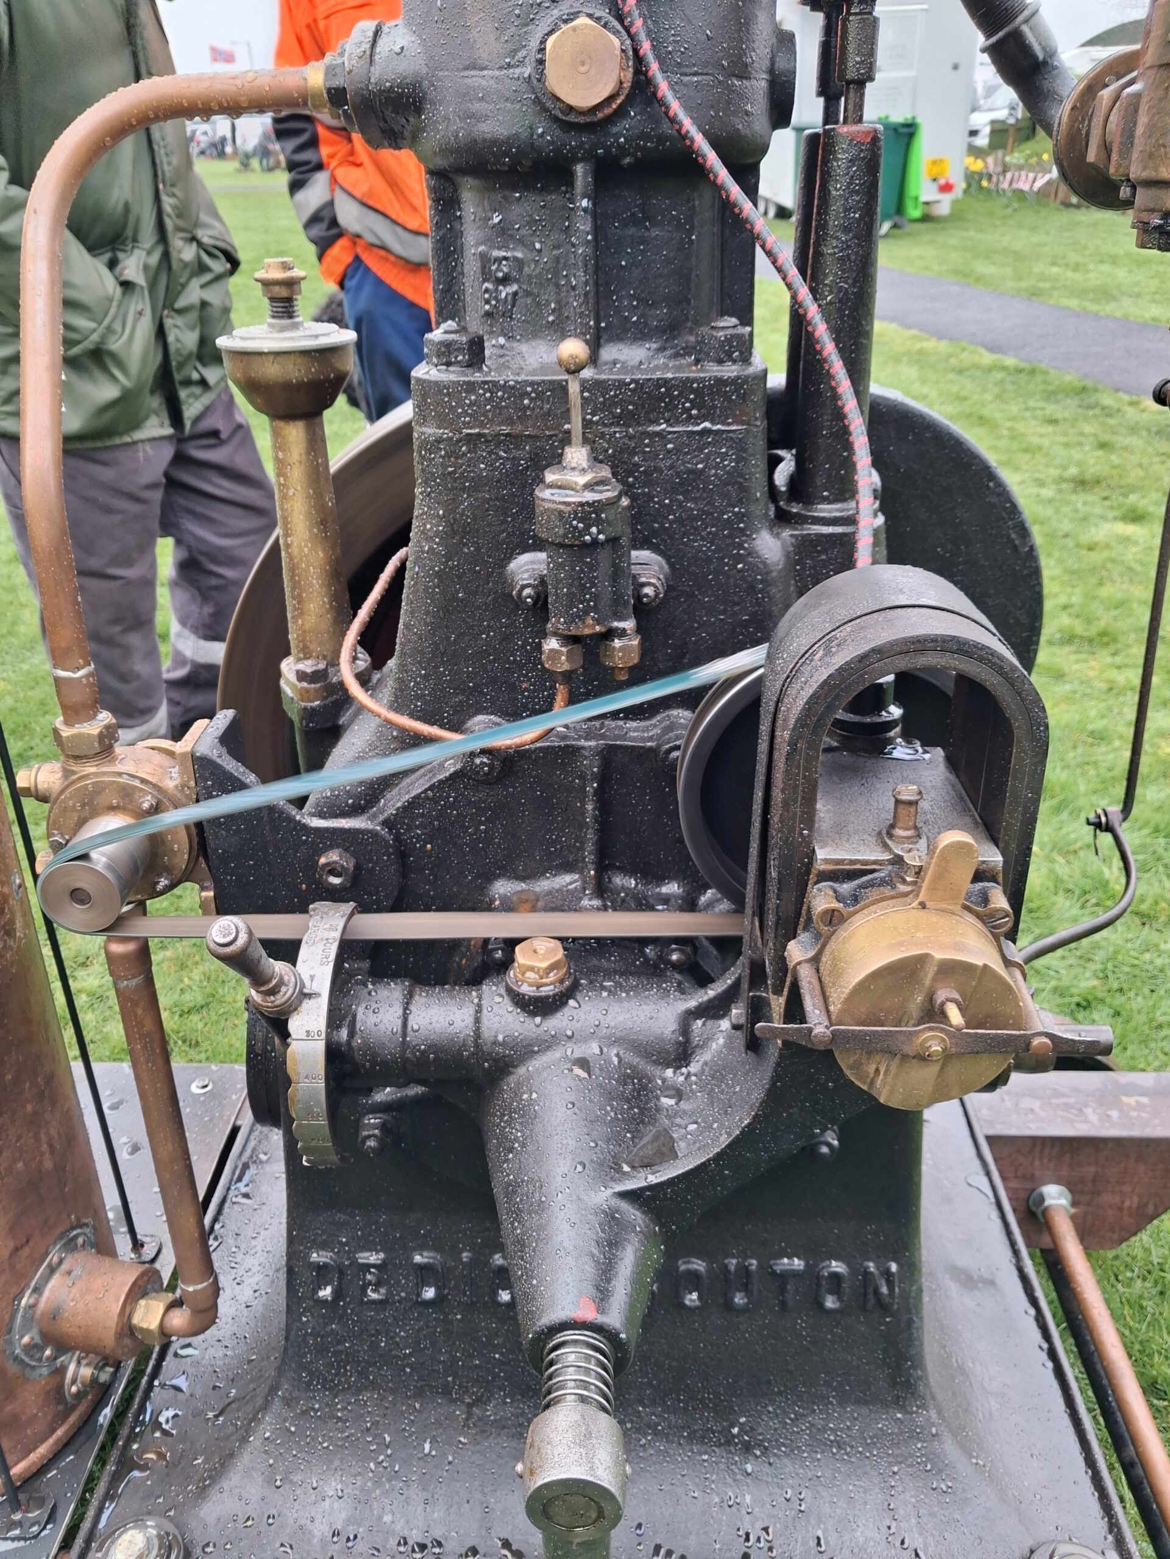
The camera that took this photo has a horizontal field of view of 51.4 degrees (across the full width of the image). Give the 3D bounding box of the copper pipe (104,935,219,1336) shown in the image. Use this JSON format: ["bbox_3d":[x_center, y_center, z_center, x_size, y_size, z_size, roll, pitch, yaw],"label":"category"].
[{"bbox_3d":[-0.280,0.238,0.799,0.049,0.348,0.030,-4,29,-7],"label":"copper pipe"}]

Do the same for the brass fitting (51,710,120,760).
[{"bbox_3d":[-0.274,-0.028,0.664,0.035,0.018,0.032,0,29,0],"label":"brass fitting"}]

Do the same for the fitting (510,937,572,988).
[{"bbox_3d":[-0.021,0.087,0.586,0.028,0.012,0.028,0,29,0],"label":"fitting"}]

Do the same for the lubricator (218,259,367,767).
[{"bbox_3d":[-0.166,-0.151,0.727,0.081,0.296,0.081,0,29,1],"label":"lubricator"}]

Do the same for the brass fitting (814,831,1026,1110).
[{"bbox_3d":[0.124,0.072,0.457,0.075,0.111,0.044,0,29,1],"label":"brass fitting"}]

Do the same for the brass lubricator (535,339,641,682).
[{"bbox_3d":[0.002,-0.131,0.621,0.055,0.180,0.049,0,29,1],"label":"brass lubricator"}]

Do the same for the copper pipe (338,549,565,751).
[{"bbox_3d":[-0.071,-0.092,0.754,0.136,0.066,0.228,0,29,1],"label":"copper pipe"}]

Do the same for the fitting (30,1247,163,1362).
[{"bbox_3d":[-0.356,0.379,0.883,0.068,0.061,0.061,5,29,9],"label":"fitting"}]

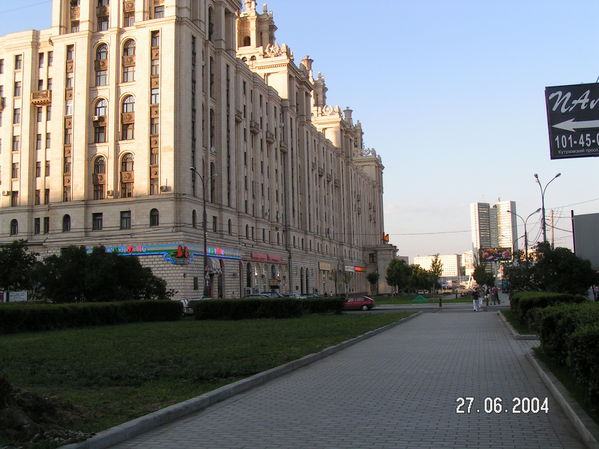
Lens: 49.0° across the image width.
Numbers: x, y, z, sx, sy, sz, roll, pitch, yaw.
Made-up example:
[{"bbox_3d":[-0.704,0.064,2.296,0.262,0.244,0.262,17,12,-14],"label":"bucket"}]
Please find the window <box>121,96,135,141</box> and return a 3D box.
[{"bbox_3d":[-20.154,-12.523,77.728,1.685,5.367,0.400,-3,-6,16],"label":"window"}]

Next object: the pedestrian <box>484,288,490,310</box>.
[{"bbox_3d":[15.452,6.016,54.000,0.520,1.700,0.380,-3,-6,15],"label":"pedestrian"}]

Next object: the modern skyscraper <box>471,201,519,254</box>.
[{"bbox_3d":[236.797,24.492,805.331,56.000,106.267,45.000,-3,-6,16],"label":"modern skyscraper"}]

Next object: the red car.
[{"bbox_3d":[4.350,6.598,55.806,4.000,1.400,1.650,-3,-6,12],"label":"red car"}]

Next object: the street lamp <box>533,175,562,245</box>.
[{"bbox_3d":[22.690,1.194,60.609,2.600,12.137,1.600,-3,-6,16],"label":"street lamp"}]

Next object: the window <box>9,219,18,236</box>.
[{"bbox_3d":[-37.797,0.412,87.359,1.387,2.270,0.300,-3,-6,18],"label":"window"}]

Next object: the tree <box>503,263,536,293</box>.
[{"bbox_3d":[19.467,5.270,57.938,3.100,3.826,3.100,-3,-6,18],"label":"tree"}]

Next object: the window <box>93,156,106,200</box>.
[{"bbox_3d":[-23.584,-5.469,78.050,1.728,5.340,0.400,-3,-6,16],"label":"window"}]

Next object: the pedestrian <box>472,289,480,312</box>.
[{"bbox_3d":[12.673,5.412,47.083,0.550,1.650,0.350,-3,-6,16],"label":"pedestrian"}]

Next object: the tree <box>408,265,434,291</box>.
[{"bbox_3d":[38.105,17.030,205.454,8.000,9.050,7.500,-3,-6,16],"label":"tree"}]

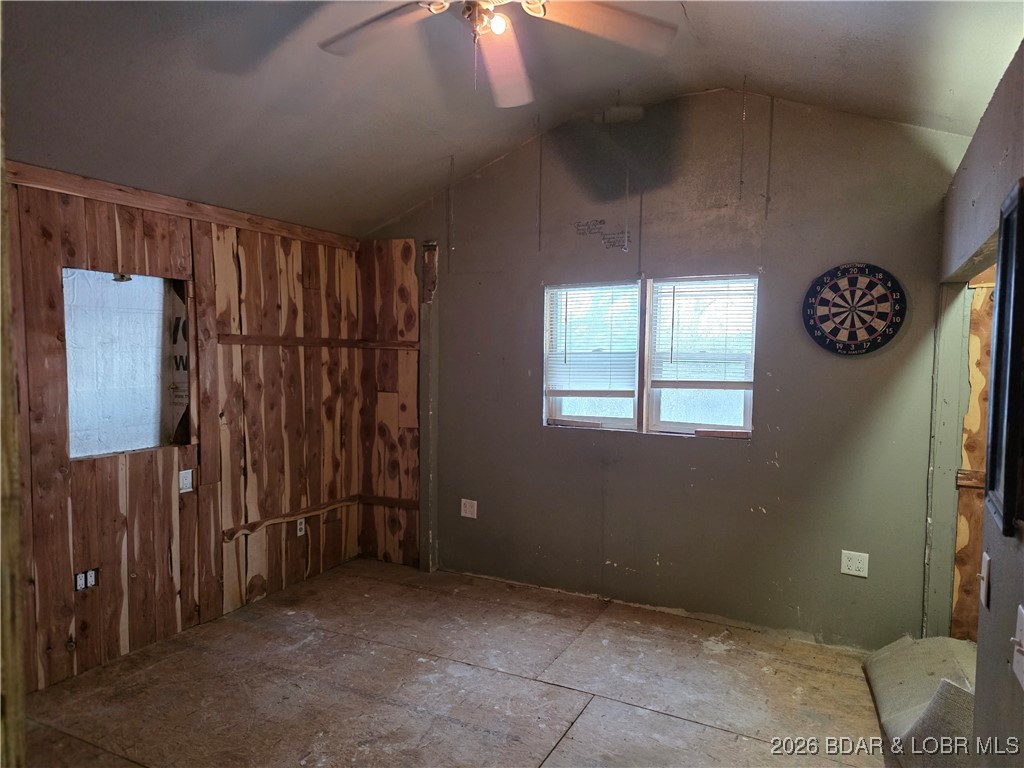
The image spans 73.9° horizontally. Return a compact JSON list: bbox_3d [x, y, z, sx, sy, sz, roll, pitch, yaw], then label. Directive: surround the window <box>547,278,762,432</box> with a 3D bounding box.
[{"bbox_3d":[0.750,-0.153,3.874,1.220,0.852,0.080,2,4,28],"label":"window"}]

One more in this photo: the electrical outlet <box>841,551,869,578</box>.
[{"bbox_3d":[1.707,0.897,3.386,0.118,0.117,0.009,2,4,28],"label":"electrical outlet"}]

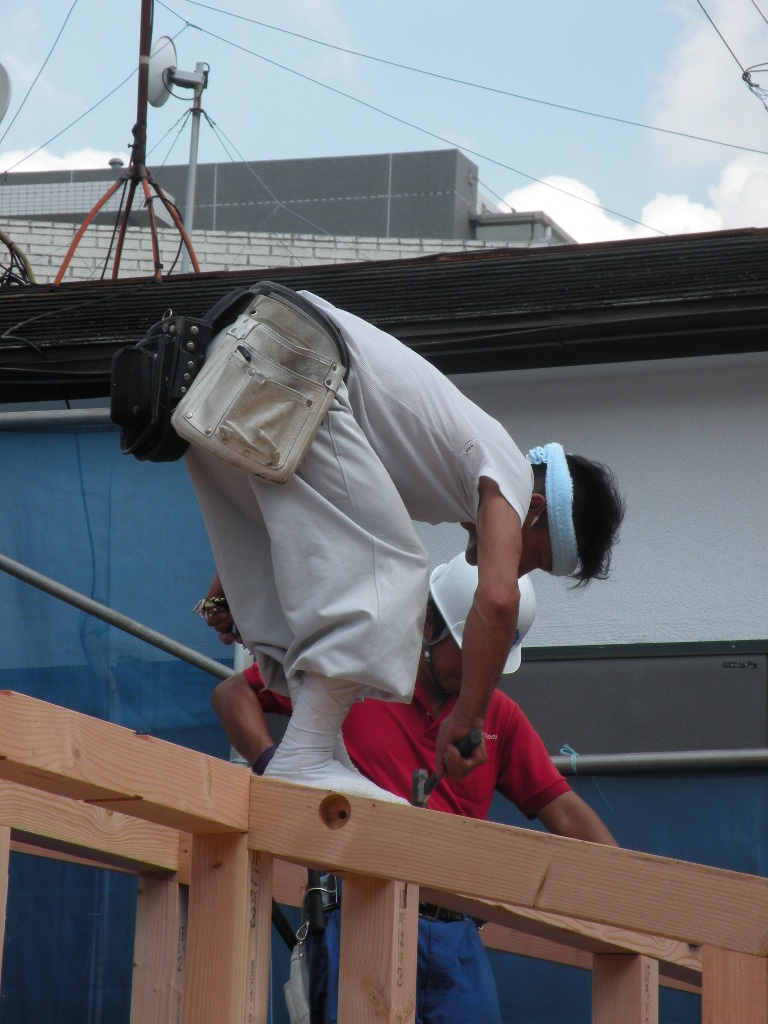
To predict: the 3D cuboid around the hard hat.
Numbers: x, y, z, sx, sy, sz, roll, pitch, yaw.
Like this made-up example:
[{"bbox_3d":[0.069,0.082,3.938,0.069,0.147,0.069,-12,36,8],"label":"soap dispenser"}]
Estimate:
[{"bbox_3d":[0.175,0.180,8.150,0.155,0.280,0.215,-35,-37,4],"label":"hard hat"}]

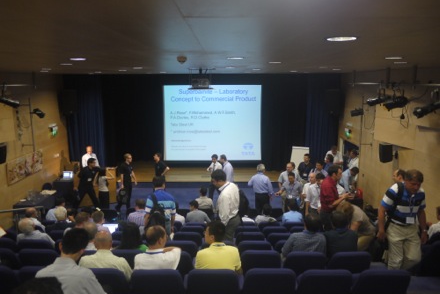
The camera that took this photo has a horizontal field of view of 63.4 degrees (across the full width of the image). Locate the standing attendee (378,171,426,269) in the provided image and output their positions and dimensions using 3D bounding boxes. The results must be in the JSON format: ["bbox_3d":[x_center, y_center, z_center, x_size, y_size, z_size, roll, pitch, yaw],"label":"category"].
[{"bbox_3d":[2.104,1.115,4.161,0.600,1.740,0.450,0,9,0],"label":"standing attendee"}]

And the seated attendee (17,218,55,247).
[{"bbox_3d":[-2.680,1.536,5.450,0.550,1.180,0.750,1,10,9],"label":"seated attendee"}]

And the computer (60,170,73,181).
[{"bbox_3d":[-5.132,0.964,12.009,0.340,0.250,0.280,-1,4,-8],"label":"computer"}]

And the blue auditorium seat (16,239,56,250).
[{"bbox_3d":[-2.487,1.654,5.068,0.500,0.820,0.520,0,4,1],"label":"blue auditorium seat"}]

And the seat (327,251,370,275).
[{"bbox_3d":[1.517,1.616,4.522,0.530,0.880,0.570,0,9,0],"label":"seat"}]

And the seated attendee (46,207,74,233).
[{"bbox_3d":[-2.566,1.566,5.962,0.520,1.220,0.750,0,4,3],"label":"seated attendee"}]

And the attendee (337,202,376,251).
[{"bbox_3d":[1.975,1.397,5.254,0.640,1.220,0.480,-6,11,-29],"label":"attendee"}]

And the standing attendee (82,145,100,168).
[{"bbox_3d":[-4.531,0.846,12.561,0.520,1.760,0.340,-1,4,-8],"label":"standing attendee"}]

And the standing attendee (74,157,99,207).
[{"bbox_3d":[-3.953,1.167,10.758,0.800,1.670,0.550,-2,5,-30],"label":"standing attendee"}]

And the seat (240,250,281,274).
[{"bbox_3d":[0.470,1.567,4.238,0.500,0.820,0.520,0,4,1],"label":"seat"}]

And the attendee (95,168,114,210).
[{"bbox_3d":[-3.299,1.357,10.122,0.460,1.500,0.450,-6,11,-30],"label":"attendee"}]

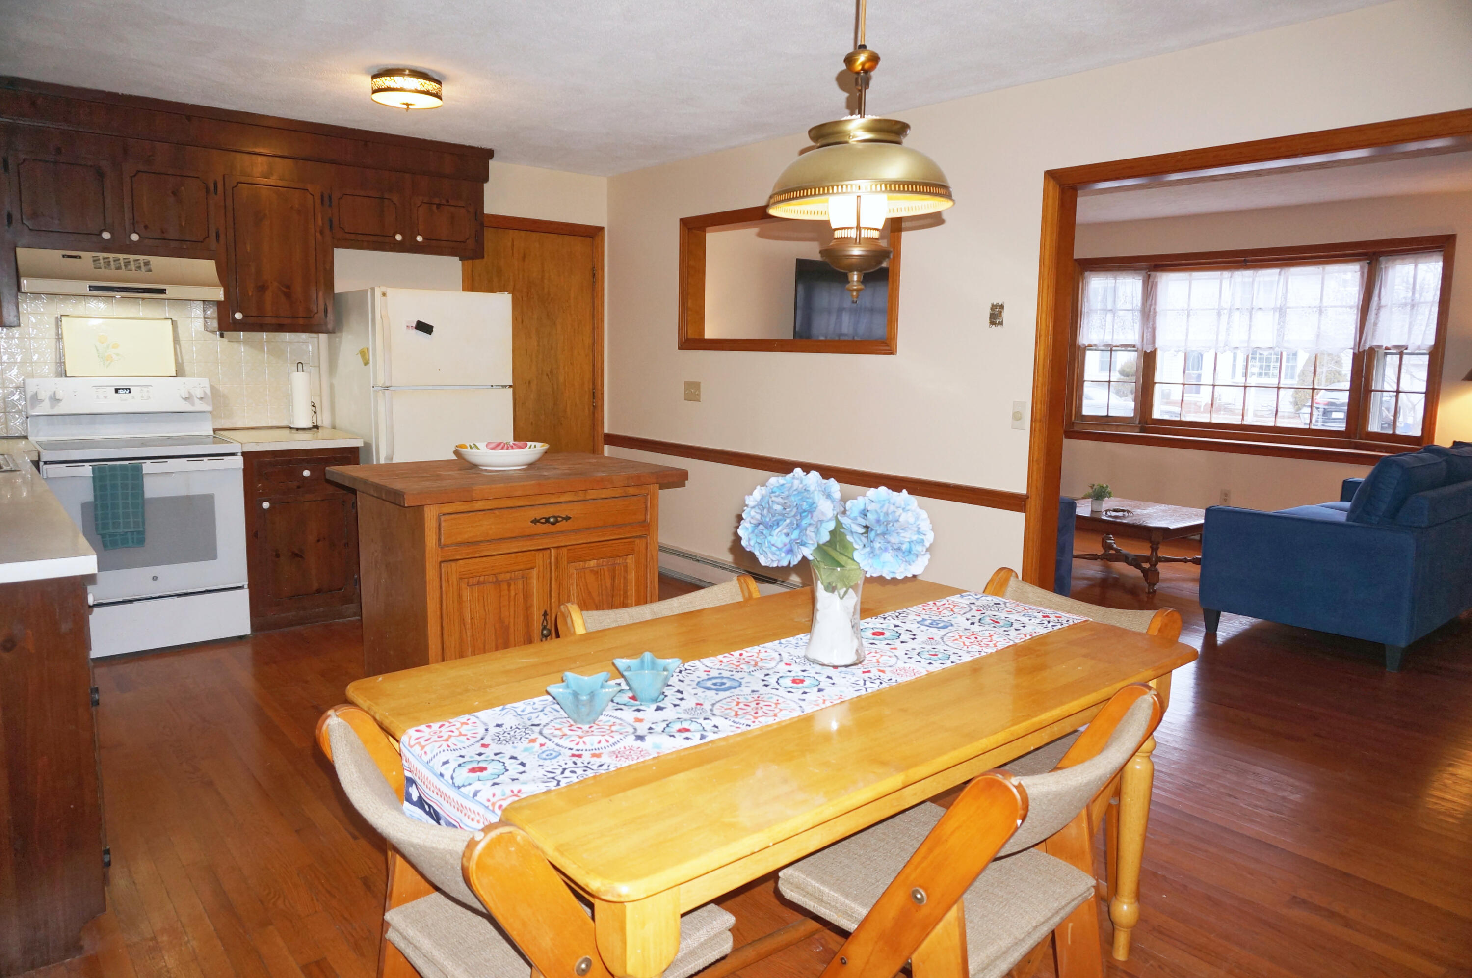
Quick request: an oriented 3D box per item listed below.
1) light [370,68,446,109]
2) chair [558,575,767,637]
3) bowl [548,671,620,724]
[{"bbox_3d":[-1.315,-1.584,3.919,0.276,0.138,0.276,-6,11,-40],"label":"light"},{"bbox_3d":[-0.039,0.669,2.319,0.530,0.785,0.580,-5,10,-38],"label":"chair"},{"bbox_3d":[-0.257,0.361,1.665,0.125,0.062,0.122,0,8,-6],"label":"bowl"}]

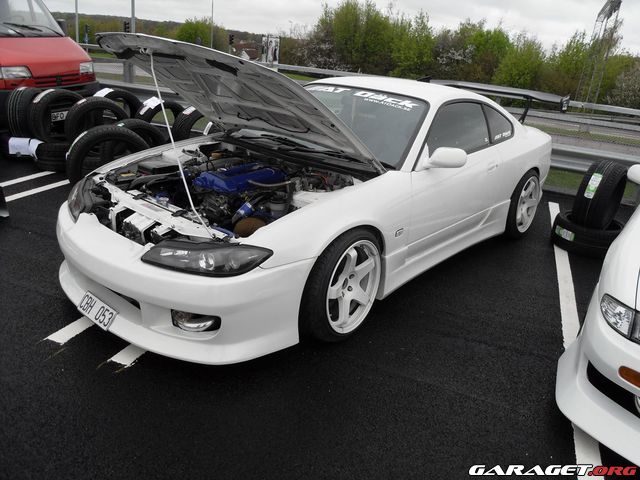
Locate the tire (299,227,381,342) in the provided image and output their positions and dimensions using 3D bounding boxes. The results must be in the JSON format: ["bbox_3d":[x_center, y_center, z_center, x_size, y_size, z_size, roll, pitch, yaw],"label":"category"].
[{"bbox_3d":[0.095,0.212,2.698,0.230,0.630,0.630,20,25,34],"label":"tire"}]

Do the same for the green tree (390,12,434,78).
[{"bbox_3d":[4.913,-10.037,27.689,2.500,3.921,2.500,8,21,7],"label":"green tree"}]

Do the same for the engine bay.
[{"bbox_3d":[-0.544,-0.225,2.924,1.280,0.480,1.120,21,26,35],"label":"engine bay"}]

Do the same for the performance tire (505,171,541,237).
[{"bbox_3d":[1.719,-0.334,4.552,0.240,0.630,0.630,21,26,35],"label":"performance tire"}]

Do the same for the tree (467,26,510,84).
[{"bbox_3d":[8.559,-9.079,26.619,2.300,3.526,2.300,11,21,14],"label":"tree"}]

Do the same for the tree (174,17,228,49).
[{"bbox_3d":[-13.504,-22.505,58.913,5.800,5.197,5.800,0,21,-13],"label":"tree"}]

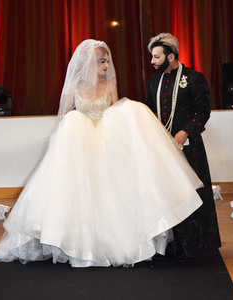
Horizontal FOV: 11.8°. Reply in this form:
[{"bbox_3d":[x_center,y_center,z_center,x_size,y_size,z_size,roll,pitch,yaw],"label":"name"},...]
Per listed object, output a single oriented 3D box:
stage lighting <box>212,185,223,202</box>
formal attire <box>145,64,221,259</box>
[{"bbox_3d":[1.531,0.650,17.200,0.210,0.237,0.205,-1,1,2],"label":"stage lighting"},{"bbox_3d":[0.570,0.095,9.450,0.580,1.570,0.560,-1,1,24],"label":"formal attire"}]

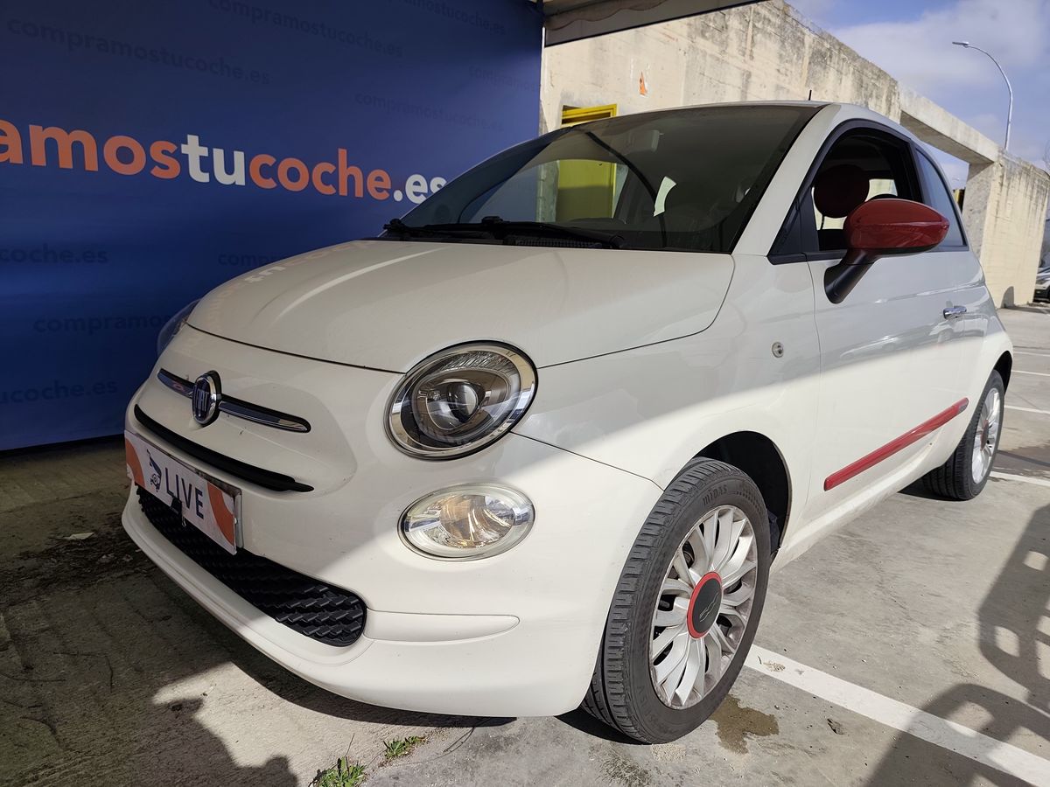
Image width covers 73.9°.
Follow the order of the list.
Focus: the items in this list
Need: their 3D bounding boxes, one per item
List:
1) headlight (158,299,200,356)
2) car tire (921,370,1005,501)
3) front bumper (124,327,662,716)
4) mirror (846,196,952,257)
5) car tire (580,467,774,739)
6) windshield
[{"bbox_3d":[-0.927,-0.172,1.906,0.140,0.210,0.230,-3,13,-28],"label":"headlight"},{"bbox_3d":[1.935,0.172,3.078,0.580,0.578,0.190,-9,14,-44],"label":"car tire"},{"bbox_3d":[-0.512,0.171,1.588,0.520,0.600,1.600,-9,16,-44],"label":"front bumper"},{"bbox_3d":[0.845,-0.380,1.608,0.130,0.130,0.220,-9,16,-44],"label":"mirror"},{"bbox_3d":[0.308,0.419,1.474,0.190,0.578,0.580,11,14,43],"label":"car tire"},{"bbox_3d":[0.189,-0.673,2.097,1.340,0.160,0.940,14,46,44],"label":"windshield"}]

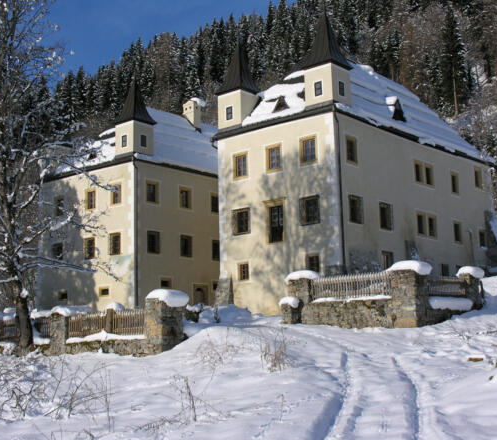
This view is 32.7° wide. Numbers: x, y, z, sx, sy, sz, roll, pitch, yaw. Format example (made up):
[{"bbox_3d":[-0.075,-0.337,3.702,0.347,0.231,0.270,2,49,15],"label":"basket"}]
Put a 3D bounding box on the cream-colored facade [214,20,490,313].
[{"bbox_3d":[7.892,-2.036,56.721,9.306,17.390,19.740,-9,-12,41],"label":"cream-colored facade"}]

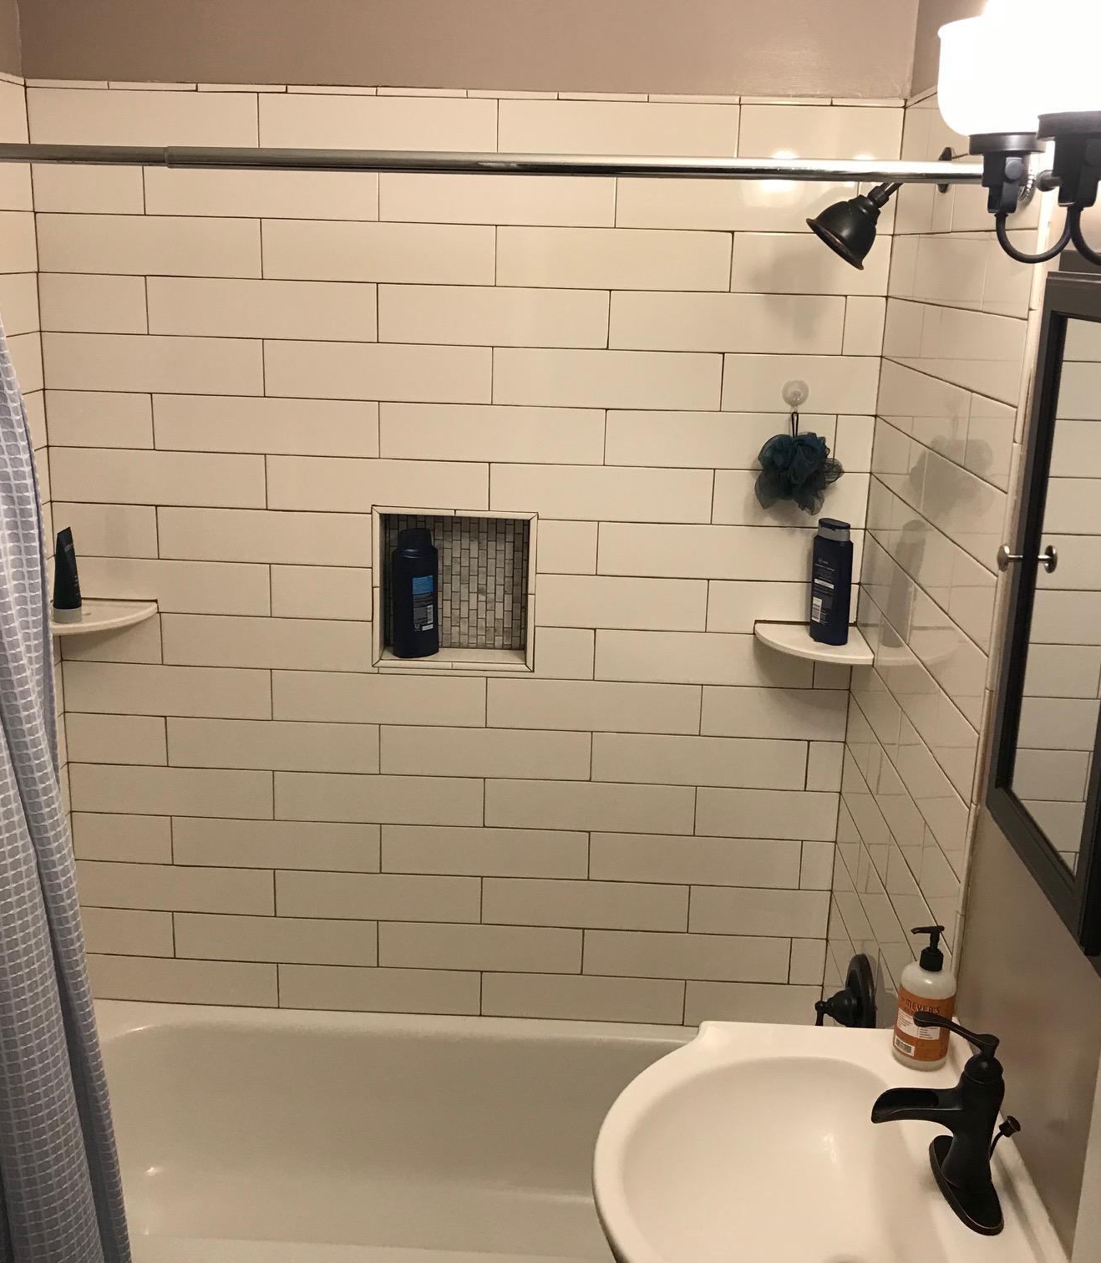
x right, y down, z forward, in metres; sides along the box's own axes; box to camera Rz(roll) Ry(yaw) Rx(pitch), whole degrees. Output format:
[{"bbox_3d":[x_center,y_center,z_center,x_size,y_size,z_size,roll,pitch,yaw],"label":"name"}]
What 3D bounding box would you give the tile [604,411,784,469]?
[{"bbox_3d":[0.305,-0.342,2.446,0.407,0.101,0.010,2,15,1],"label":"tile"}]

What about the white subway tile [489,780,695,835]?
[{"bbox_3d":[0.077,0.339,2.628,0.406,0.100,0.009,2,15,1],"label":"white subway tile"}]

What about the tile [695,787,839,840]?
[{"bbox_3d":[0.419,0.353,2.627,0.273,0.100,0.010,2,15,1],"label":"tile"}]

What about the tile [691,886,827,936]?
[{"bbox_3d":[0.412,0.552,2.687,0.275,0.101,0.009,2,15,1],"label":"tile"}]

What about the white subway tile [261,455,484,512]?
[{"bbox_3d":[-0.315,-0.265,2.487,0.407,0.101,0.010,2,15,1],"label":"white subway tile"}]

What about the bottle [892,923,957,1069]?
[{"bbox_3d":[0.472,0.452,1.704,0.070,0.179,0.068,-1,16,-11],"label":"bottle"}]

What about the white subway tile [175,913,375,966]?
[{"bbox_3d":[-0.550,0.613,2.727,0.407,0.101,0.010,2,15,1],"label":"white subway tile"}]

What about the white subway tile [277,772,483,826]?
[{"bbox_3d":[-0.332,0.325,2.650,0.409,0.101,0.009,2,15,1],"label":"white subway tile"}]

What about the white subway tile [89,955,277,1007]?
[{"bbox_3d":[-0.745,0.704,2.745,0.396,0.101,0.010,2,15,1],"label":"white subway tile"}]

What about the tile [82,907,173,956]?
[{"bbox_3d":[-0.845,0.603,2.728,0.189,0.100,0.010,2,15,1],"label":"tile"}]

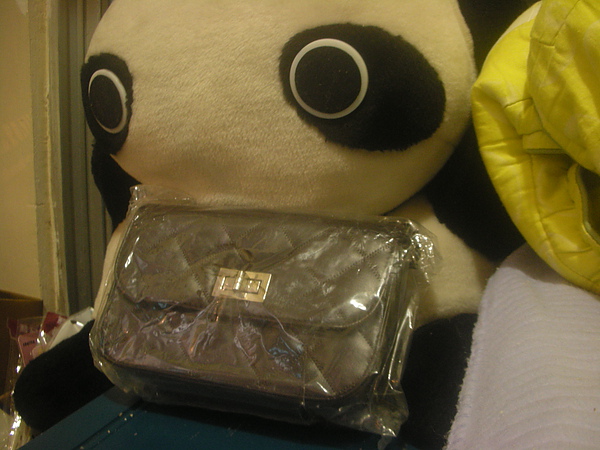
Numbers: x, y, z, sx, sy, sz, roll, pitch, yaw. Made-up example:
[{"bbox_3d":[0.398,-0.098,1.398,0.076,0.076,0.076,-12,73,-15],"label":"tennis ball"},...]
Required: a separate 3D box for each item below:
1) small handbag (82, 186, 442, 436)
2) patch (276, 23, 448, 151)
[{"bbox_3d":[-0.031,0.061,0.460,0.220,0.138,0.068,2,-24,21],"label":"small handbag"},{"bbox_3d":[0.059,-0.112,0.505,0.150,0.100,0.040,1,14,-29],"label":"patch"}]

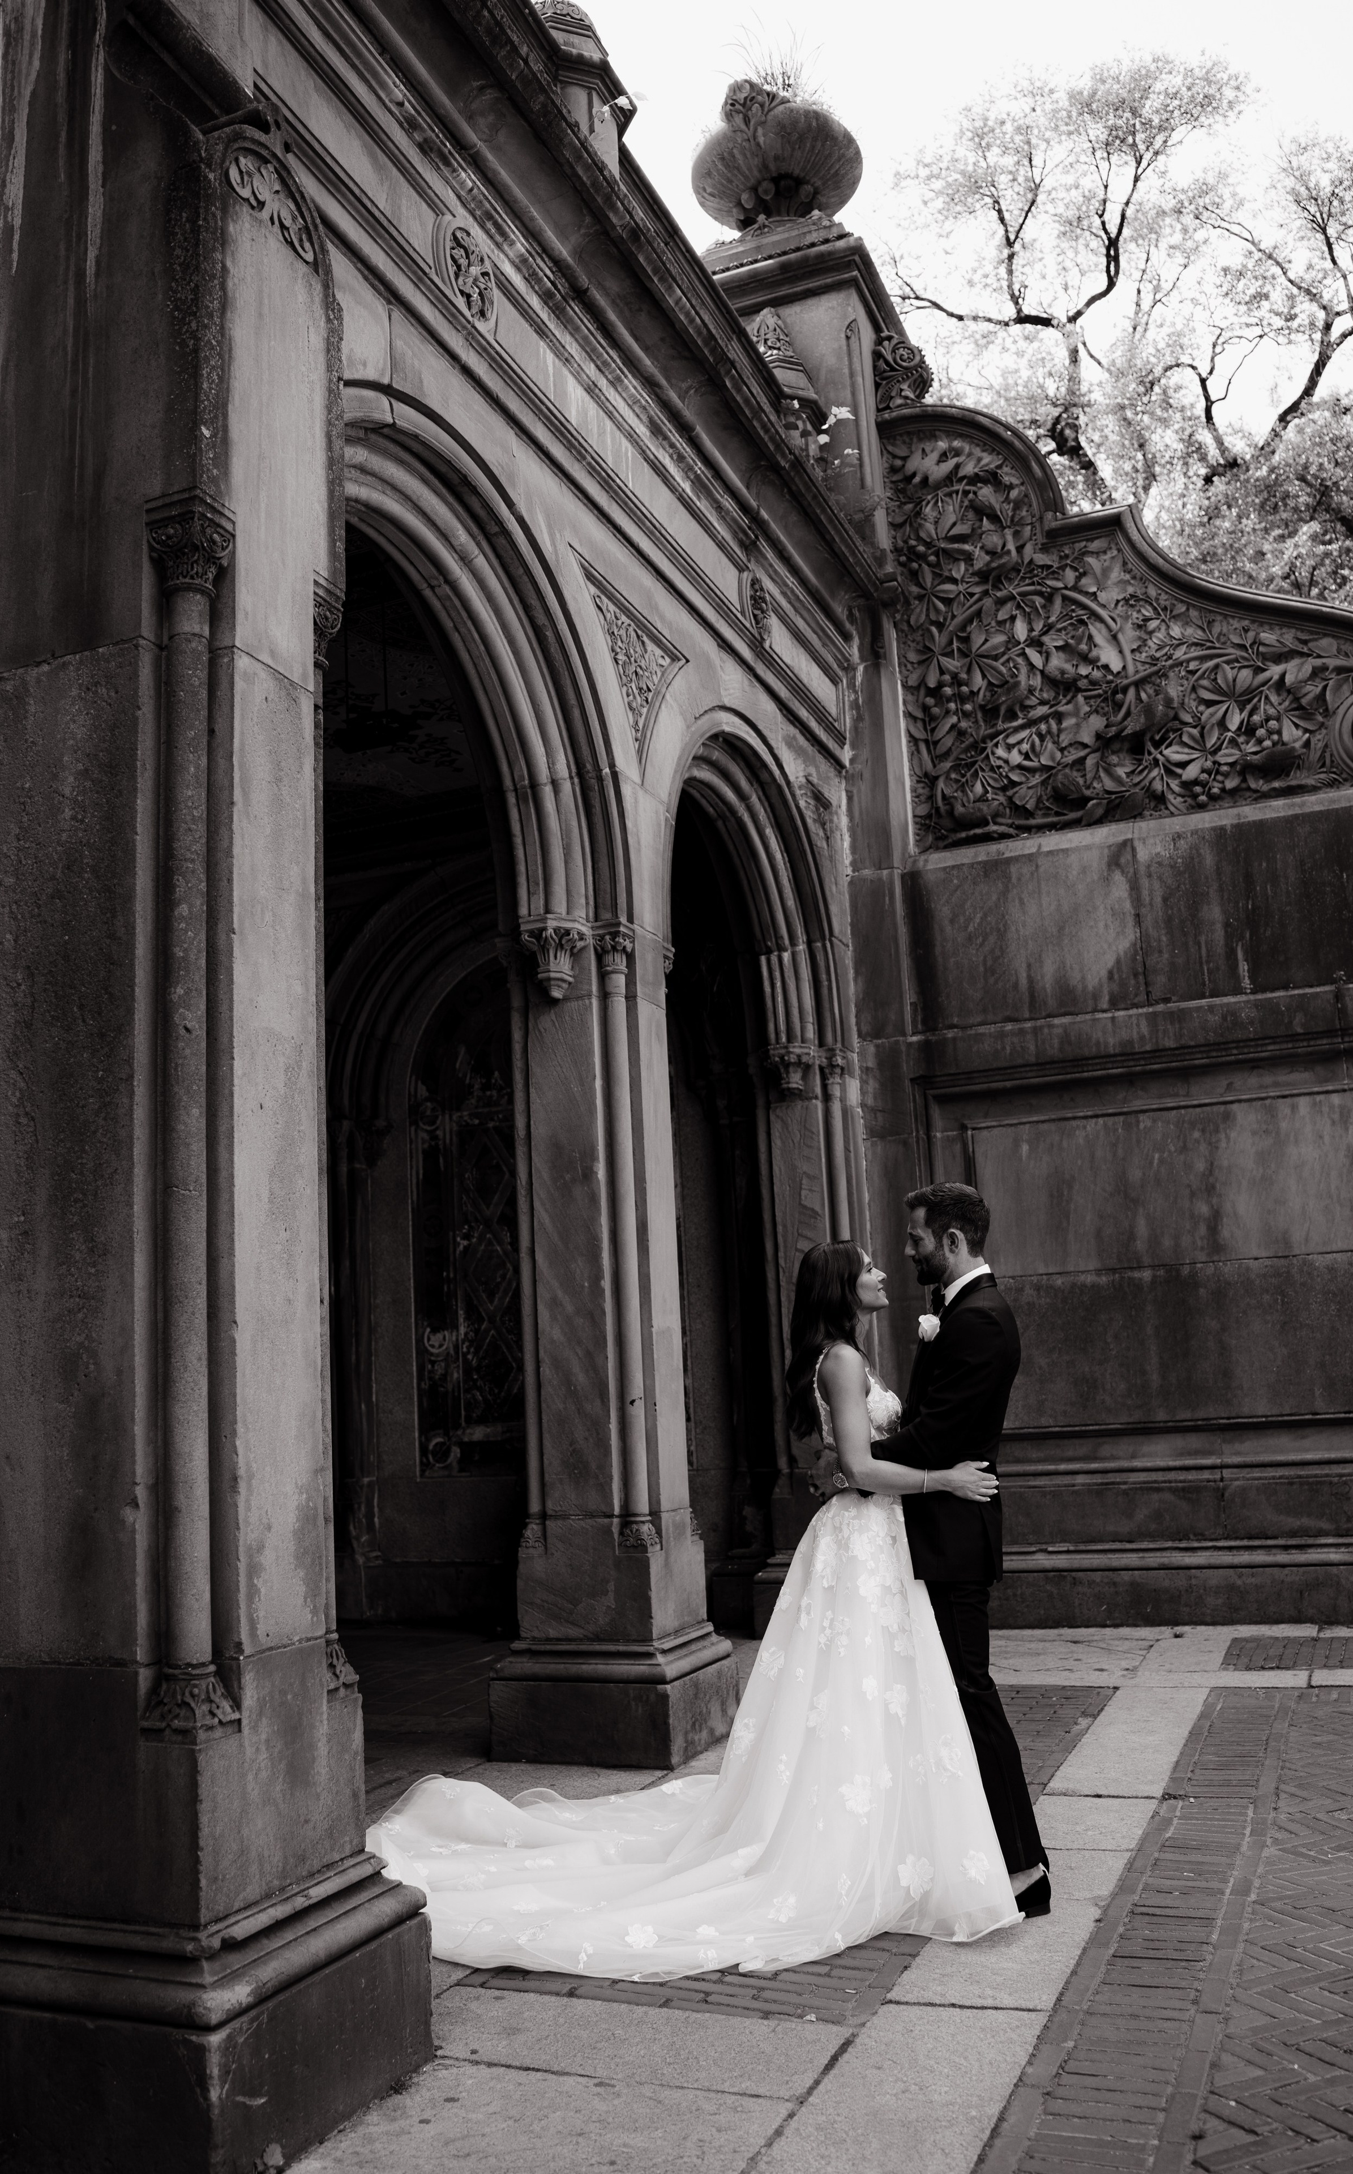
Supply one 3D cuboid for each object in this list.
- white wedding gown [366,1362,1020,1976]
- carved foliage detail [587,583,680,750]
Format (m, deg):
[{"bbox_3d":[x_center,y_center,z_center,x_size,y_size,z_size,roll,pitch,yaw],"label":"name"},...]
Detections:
[{"bbox_3d":[-0.040,1.440,4.611,1.880,1.360,1.500,-4,-10,6],"label":"white wedding gown"},{"bbox_3d":[-0.174,-1.642,6.929,0.070,0.550,0.920,-7,-11,22],"label":"carved foliage detail"}]

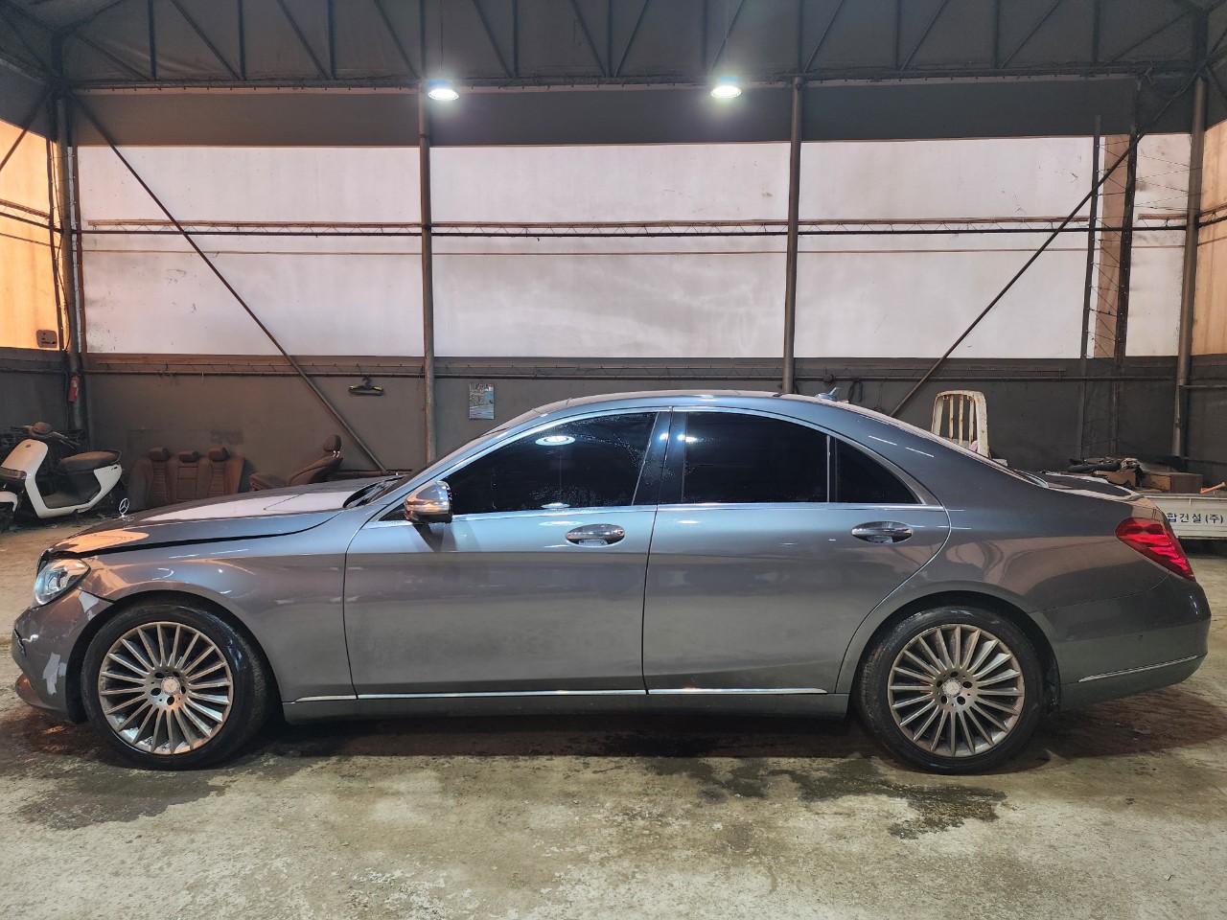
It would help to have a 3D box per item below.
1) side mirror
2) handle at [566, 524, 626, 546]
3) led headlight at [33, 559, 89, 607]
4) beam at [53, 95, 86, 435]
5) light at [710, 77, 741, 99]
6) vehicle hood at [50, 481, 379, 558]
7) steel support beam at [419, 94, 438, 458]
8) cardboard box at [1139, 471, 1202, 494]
[{"bbox_3d":[-0.691,0.156,3.051,0.160,0.170,0.240,0,5,1],"label":"side mirror"},{"bbox_3d":[-0.067,0.282,3.060,0.235,0.085,0.055,0,5,1],"label":"handle"},{"bbox_3d":[-2.221,0.522,3.386,0.380,0.210,0.370,0,5,1],"label":"led headlight"},{"bbox_3d":[-6.342,-1.809,9.582,0.130,4.853,0.130,1,5,3],"label":"beam"},{"bbox_3d":[1.147,-3.782,8.300,0.320,0.170,0.320,0,5,3],"label":"light"},{"bbox_3d":[-1.758,0.213,4.021,1.380,0.290,1.600,0,5,1],"label":"vehicle hood"},{"bbox_3d":[-2.168,-1.795,9.518,0.118,4.909,0.118,0,5,3],"label":"steel support beam"},{"bbox_3d":[5.376,0.211,7.835,0.295,0.179,0.380,0,5,0],"label":"cardboard box"}]

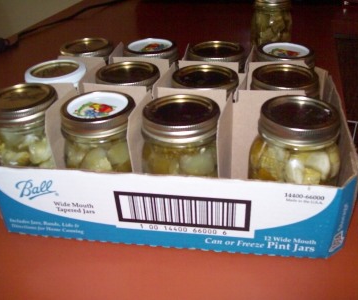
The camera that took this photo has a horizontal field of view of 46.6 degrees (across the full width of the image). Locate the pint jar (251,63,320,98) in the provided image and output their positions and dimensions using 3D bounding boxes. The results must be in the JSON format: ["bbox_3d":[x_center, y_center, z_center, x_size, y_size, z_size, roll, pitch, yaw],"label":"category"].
[{"bbox_3d":[0.124,-0.028,0.509,0.083,0.135,0.083,3,32,10],"label":"pint jar"}]

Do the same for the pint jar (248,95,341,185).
[{"bbox_3d":[0.119,0.019,0.432,0.089,0.130,0.089,3,31,9],"label":"pint jar"}]

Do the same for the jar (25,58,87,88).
[{"bbox_3d":[-0.148,-0.042,0.542,0.081,0.130,0.081,-1,31,1],"label":"jar"}]

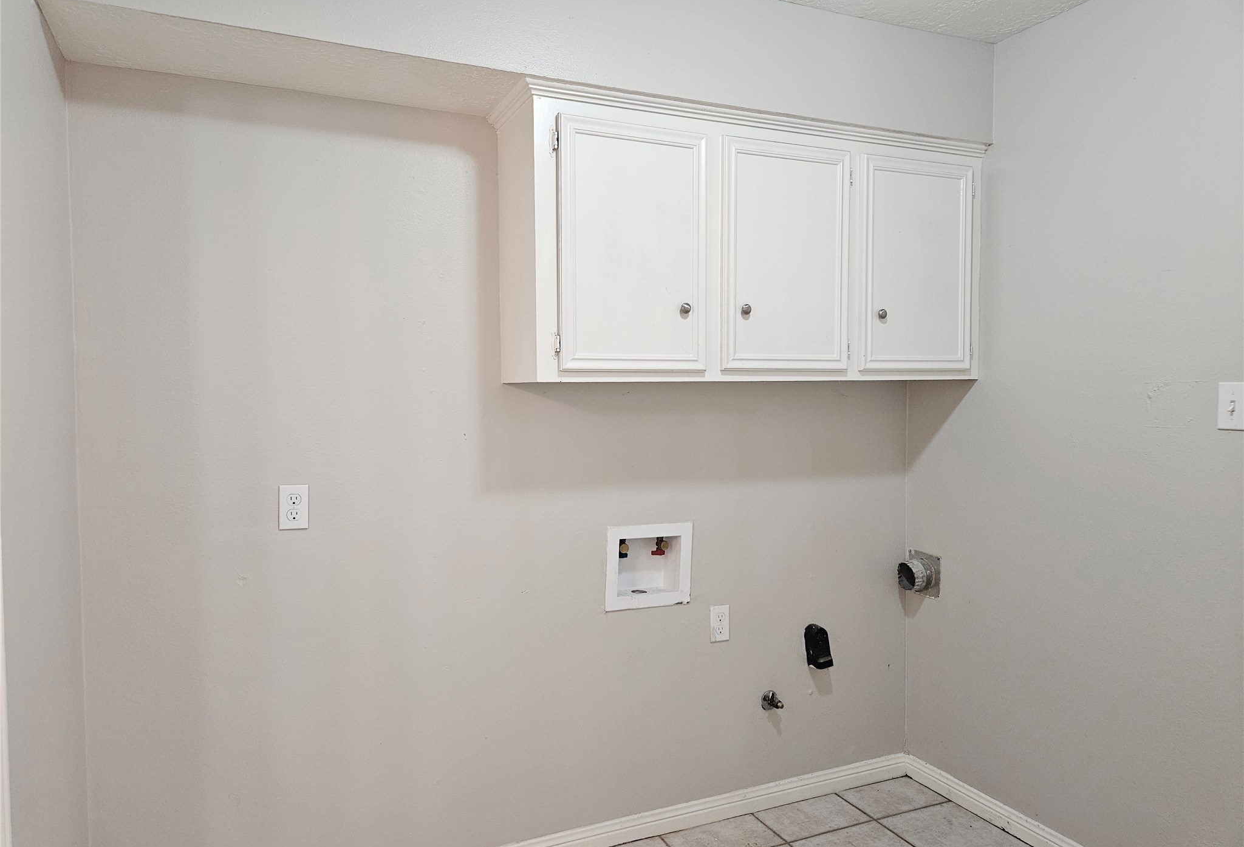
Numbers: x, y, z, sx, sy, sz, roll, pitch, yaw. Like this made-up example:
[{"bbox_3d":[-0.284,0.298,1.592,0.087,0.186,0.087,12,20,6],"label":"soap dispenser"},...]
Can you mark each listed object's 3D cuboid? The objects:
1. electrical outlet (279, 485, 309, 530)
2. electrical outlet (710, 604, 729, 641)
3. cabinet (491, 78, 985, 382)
[{"bbox_3d":[-0.842,0.216,2.122,0.070,0.114,0.010,-1,2,-24],"label":"electrical outlet"},{"bbox_3d":[0.315,0.641,2.640,0.070,0.114,0.010,-1,2,-24],"label":"electrical outlet"},{"bbox_3d":[0.391,-0.490,2.457,1.498,0.732,0.347,-1,2,-24],"label":"cabinet"}]

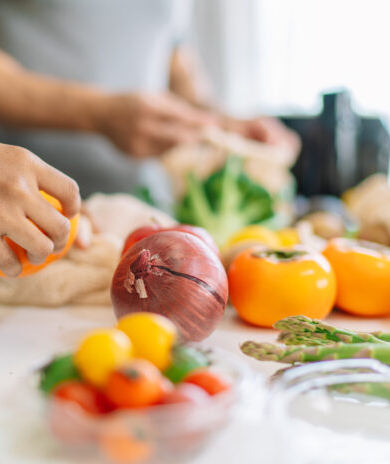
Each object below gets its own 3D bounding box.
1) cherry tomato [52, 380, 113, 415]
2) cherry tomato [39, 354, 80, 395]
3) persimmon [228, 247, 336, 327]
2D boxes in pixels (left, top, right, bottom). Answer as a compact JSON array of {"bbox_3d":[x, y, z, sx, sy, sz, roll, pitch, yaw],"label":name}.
[{"bbox_3d":[-0.052,0.081,0.313,0.028,0.028,0.028,0,10,0],"label":"cherry tomato"},{"bbox_3d":[-0.065,0.075,0.342,0.028,0.028,0.028,0,10,0],"label":"cherry tomato"},{"bbox_3d":[0.062,0.040,0.488,0.077,0.058,0.077,0,10,0],"label":"persimmon"}]

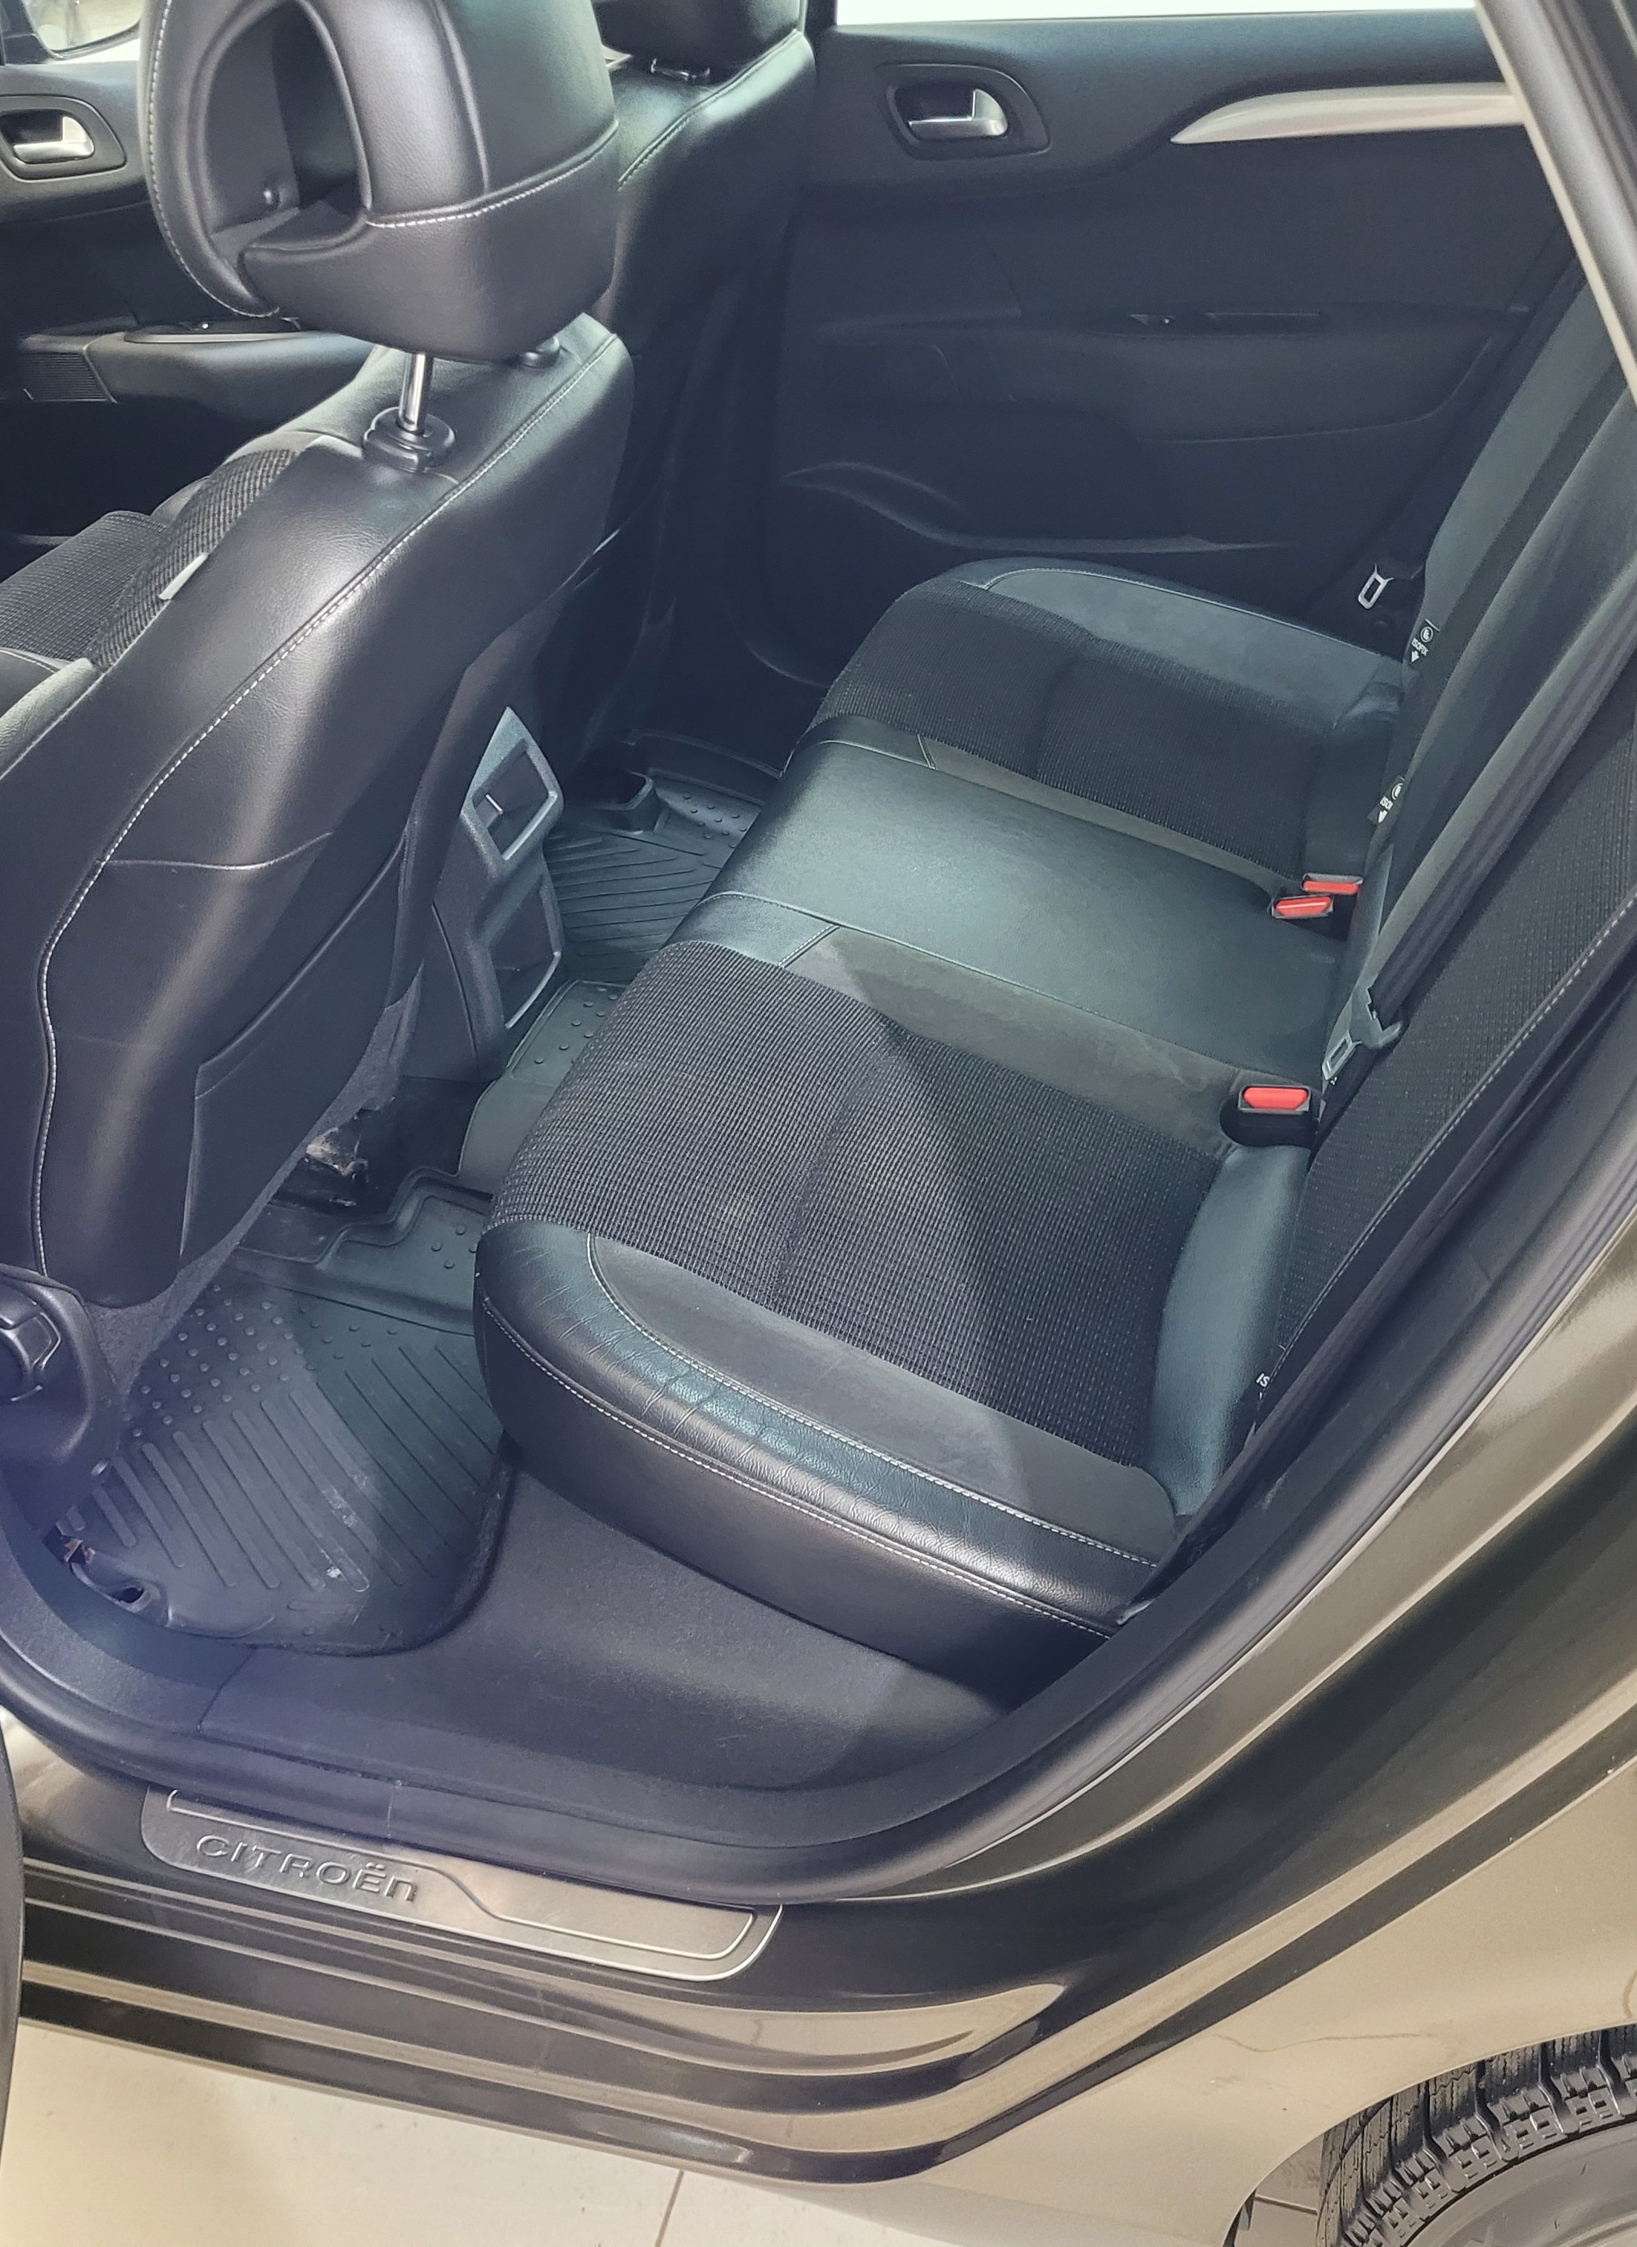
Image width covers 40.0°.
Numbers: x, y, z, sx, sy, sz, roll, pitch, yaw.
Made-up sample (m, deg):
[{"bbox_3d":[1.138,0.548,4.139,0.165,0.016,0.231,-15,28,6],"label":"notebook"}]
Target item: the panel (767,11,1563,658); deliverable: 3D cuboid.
[{"bbox_3d":[0.344,-0.687,2.092,0.830,0.620,0.130,8,38,16],"label":"panel"}]

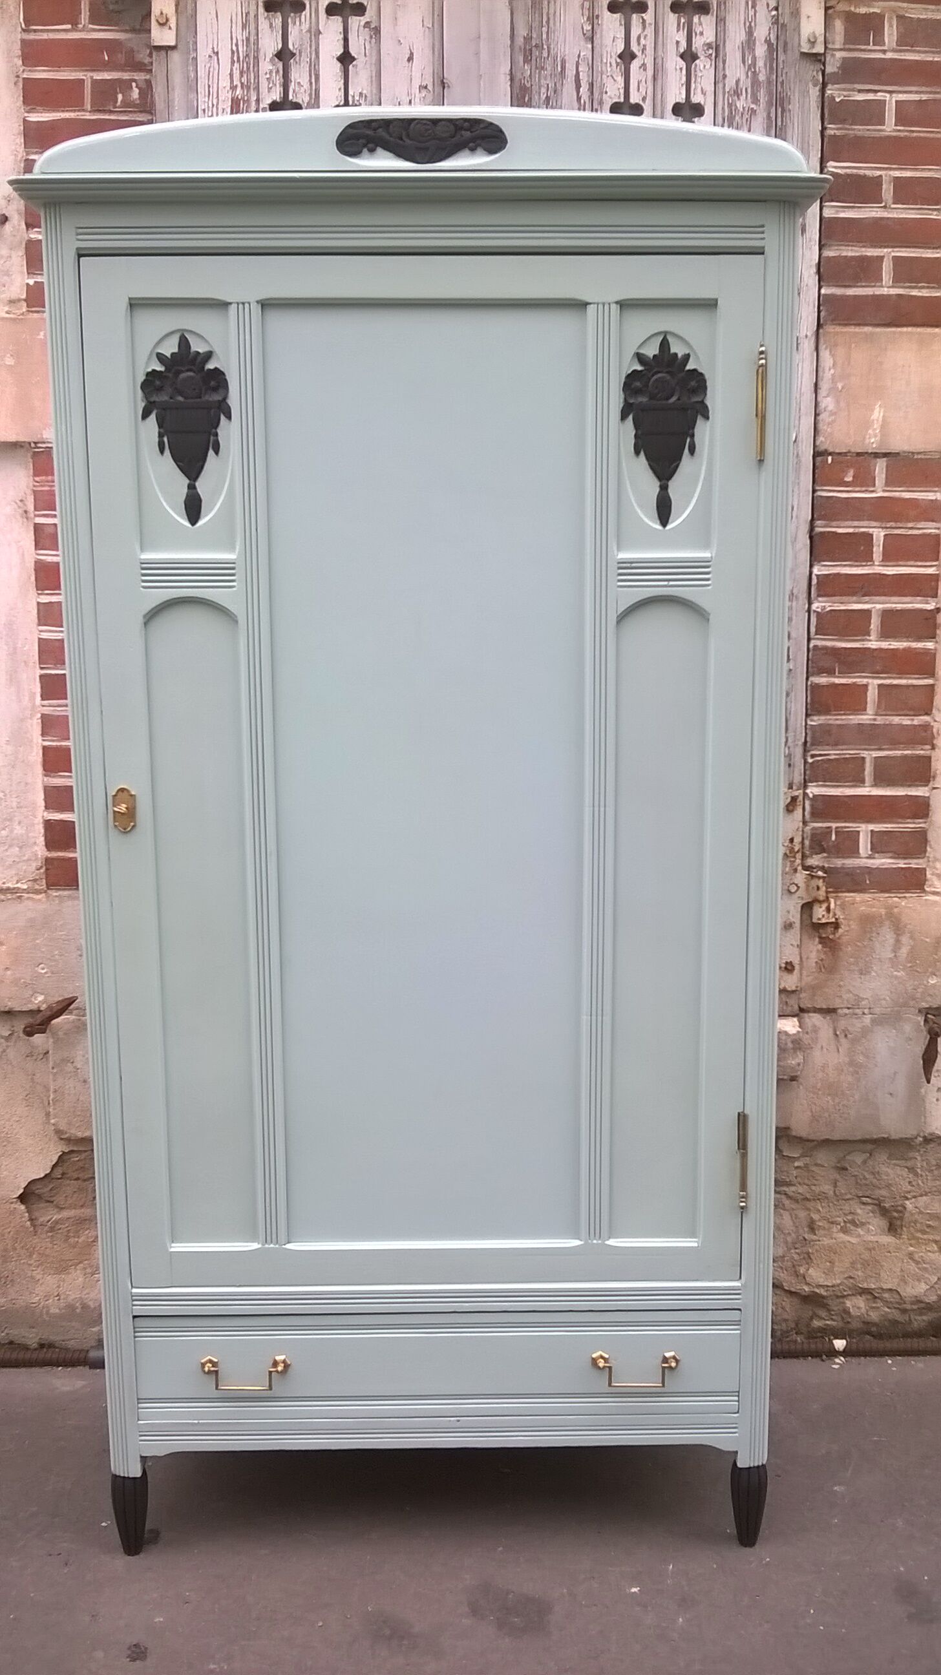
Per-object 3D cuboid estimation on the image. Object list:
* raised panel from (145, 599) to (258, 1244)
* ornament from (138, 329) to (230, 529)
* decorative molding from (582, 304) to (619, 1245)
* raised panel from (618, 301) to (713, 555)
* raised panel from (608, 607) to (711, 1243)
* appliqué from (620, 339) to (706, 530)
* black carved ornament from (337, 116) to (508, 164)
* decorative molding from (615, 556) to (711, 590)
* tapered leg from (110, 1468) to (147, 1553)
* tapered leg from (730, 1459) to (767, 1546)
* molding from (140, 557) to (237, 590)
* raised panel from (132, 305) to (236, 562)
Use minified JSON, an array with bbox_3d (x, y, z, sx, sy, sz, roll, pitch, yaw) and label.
[{"bbox_3d":[-0.387,0.139,2.120,0.133,0.957,0.020,-1,10,0],"label":"raised panel"},{"bbox_3d":[-0.386,-0.554,2.000,0.123,0.255,0.020,-1,10,0],"label":"ornament"},{"bbox_3d":[0.181,-0.056,2.082,0.041,1.338,0.020,-1,10,0],"label":"decorative molding"},{"bbox_3d":[0.268,-0.552,2.001,0.131,0.339,0.020,-1,10,0],"label":"raised panel"},{"bbox_3d":[0.274,0.136,2.117,0.131,0.955,0.020,-1,10,0],"label":"raised panel"},{"bbox_3d":[0.265,-0.552,1.998,0.120,0.256,0.020,-1,10,0],"label":"appliqué"},{"bbox_3d":[-0.063,-0.913,1.923,0.225,0.057,0.020,-1,10,0],"label":"black carved ornament"},{"bbox_3d":[0.269,-0.366,2.027,0.130,0.044,0.015,-1,10,0],"label":"decorative molding"},{"bbox_3d":[-0.528,1.044,2.284,0.057,0.148,0.057,-1,10,0],"label":"tapered leg"},{"bbox_3d":[0.432,1.027,2.278,0.057,0.149,0.057,-1,10,0],"label":"tapered leg"},{"bbox_3d":[-0.389,-0.366,2.029,0.133,0.044,0.015,-1,10,0],"label":"molding"},{"bbox_3d":[-0.391,-0.552,2.003,0.133,0.338,0.020,-1,10,0],"label":"raised panel"}]

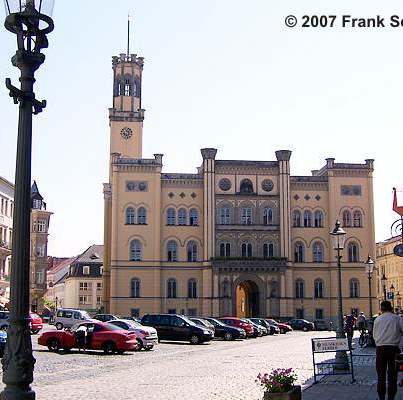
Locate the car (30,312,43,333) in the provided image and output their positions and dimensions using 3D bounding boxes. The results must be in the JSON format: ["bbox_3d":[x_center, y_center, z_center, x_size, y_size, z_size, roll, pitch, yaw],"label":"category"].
[{"bbox_3d":[-12.848,8.832,48.500,1.700,1.480,4.000,5,-11,-30],"label":"car"}]

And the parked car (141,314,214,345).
[{"bbox_3d":[-1.452,7.824,41.000,4.550,1.730,1.810,-5,-10,28],"label":"parked car"}]

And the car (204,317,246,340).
[{"bbox_3d":[0.661,8.542,44.872,4.400,1.450,1.740,-3,-10,19],"label":"car"}]

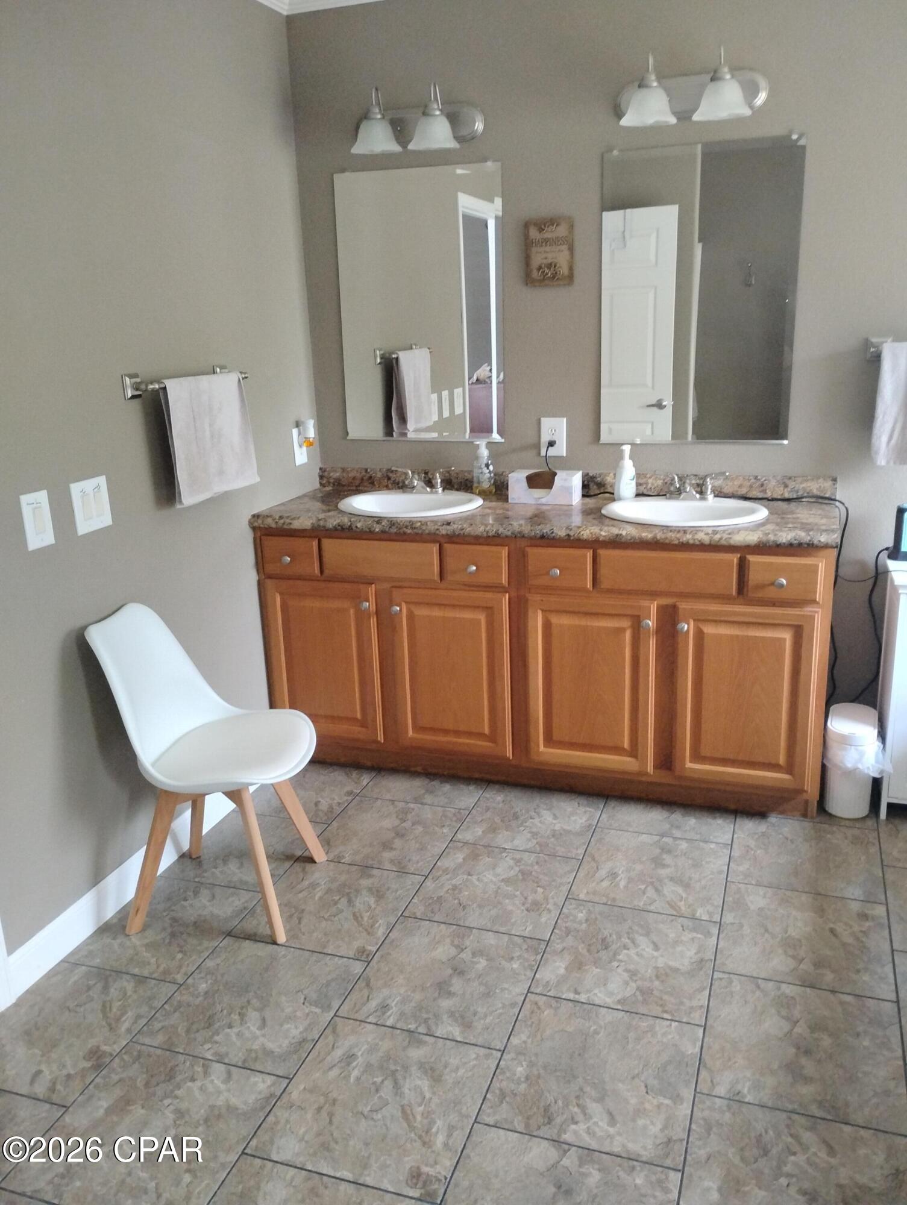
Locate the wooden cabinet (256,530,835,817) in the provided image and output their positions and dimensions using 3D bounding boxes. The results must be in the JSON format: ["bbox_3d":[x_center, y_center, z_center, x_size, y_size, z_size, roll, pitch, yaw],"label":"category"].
[{"bbox_3d":[0.295,0.140,3.349,1.833,0.855,0.555,3,17,19],"label":"wooden cabinet"}]

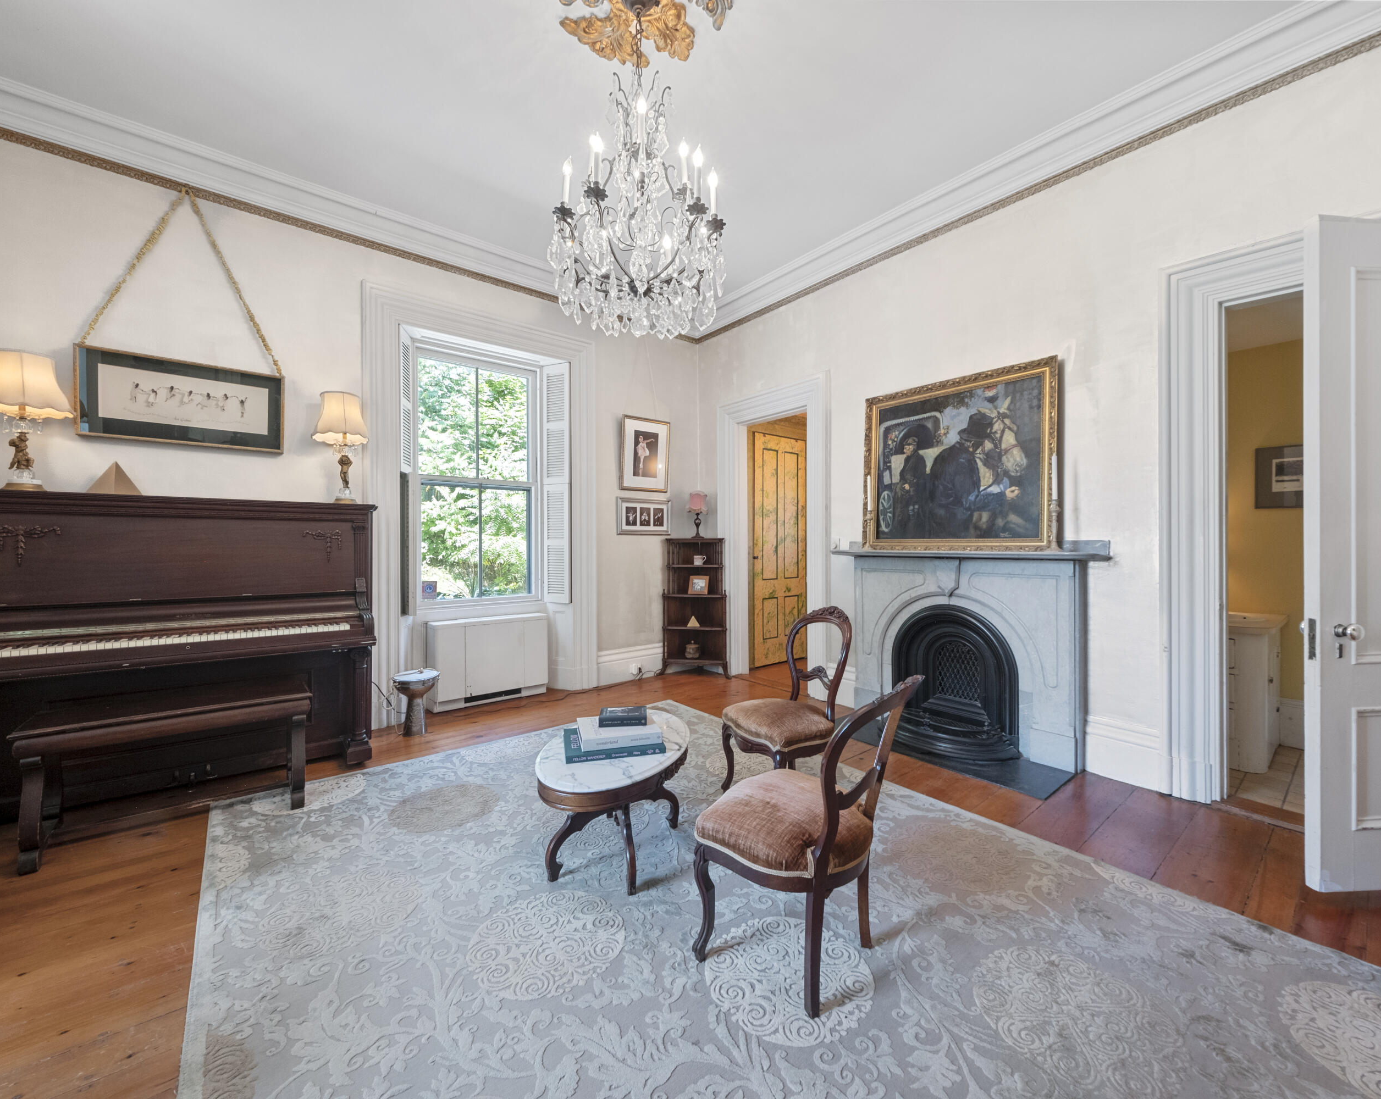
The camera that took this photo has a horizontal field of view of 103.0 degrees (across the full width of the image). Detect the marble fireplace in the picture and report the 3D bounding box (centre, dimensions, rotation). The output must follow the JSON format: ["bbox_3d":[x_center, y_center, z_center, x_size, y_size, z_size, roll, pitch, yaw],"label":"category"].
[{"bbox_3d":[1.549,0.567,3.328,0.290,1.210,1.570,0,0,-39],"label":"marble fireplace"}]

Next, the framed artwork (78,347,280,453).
[{"bbox_3d":[-2.711,-0.788,2.970,0.824,0.450,0.035,0,0,-39],"label":"framed artwork"}]

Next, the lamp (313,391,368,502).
[{"bbox_3d":[-2.030,-0.579,3.205,0.270,0.660,0.270,0,0,-39],"label":"lamp"}]

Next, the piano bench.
[{"bbox_3d":[-2.221,0.929,2.402,0.920,0.510,0.370,0,0,-39],"label":"piano bench"}]

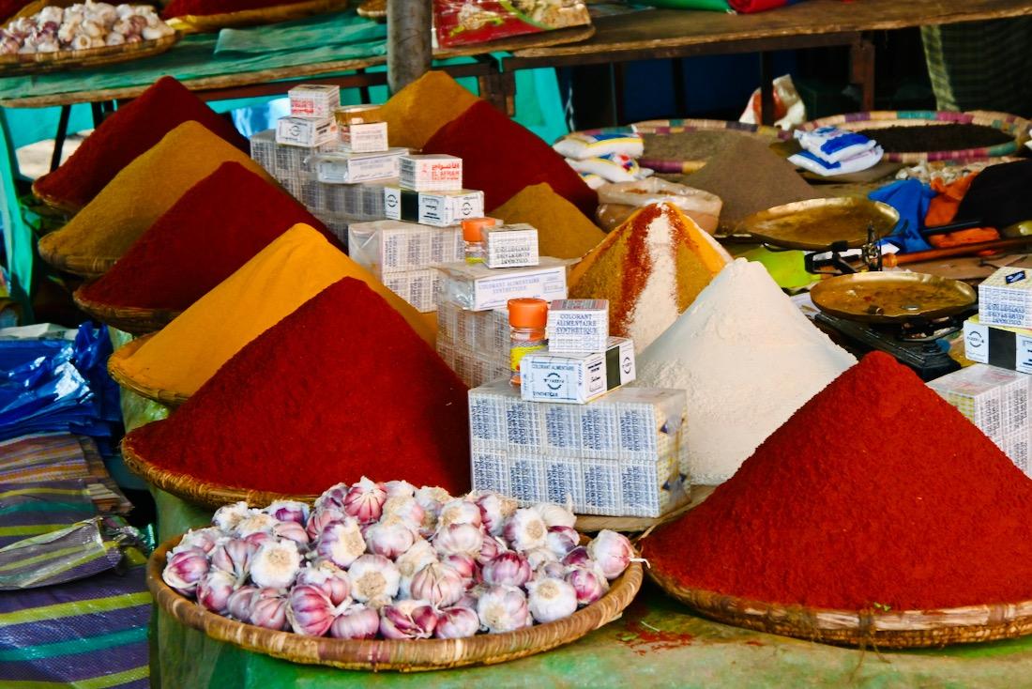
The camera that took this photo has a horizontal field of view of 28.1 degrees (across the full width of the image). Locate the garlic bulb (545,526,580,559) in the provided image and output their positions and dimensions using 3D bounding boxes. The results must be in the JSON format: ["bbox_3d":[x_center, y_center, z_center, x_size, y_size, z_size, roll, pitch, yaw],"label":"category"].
[{"bbox_3d":[0.049,0.208,2.160,0.044,0.042,0.044,0,15,0],"label":"garlic bulb"}]

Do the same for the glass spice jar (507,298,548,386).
[{"bbox_3d":[0.015,-0.002,2.480,0.048,0.099,0.048,0,12,0],"label":"glass spice jar"}]

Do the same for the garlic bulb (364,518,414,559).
[{"bbox_3d":[-0.129,0.199,2.111,0.051,0.046,0.051,0,14,0],"label":"garlic bulb"}]

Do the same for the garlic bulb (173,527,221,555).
[{"bbox_3d":[-0.348,0.216,2.246,0.050,0.044,0.050,0,12,0],"label":"garlic bulb"}]

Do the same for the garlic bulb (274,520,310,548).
[{"bbox_3d":[-0.234,0.201,2.147,0.047,0.044,0.047,0,14,0],"label":"garlic bulb"}]

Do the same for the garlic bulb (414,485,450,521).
[{"bbox_3d":[-0.093,0.181,2.282,0.048,0.043,0.048,0,-16,0],"label":"garlic bulb"}]

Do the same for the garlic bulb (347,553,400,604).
[{"bbox_3d":[-0.143,0.237,2.079,0.052,0.052,0.047,-1,18,-3],"label":"garlic bulb"}]

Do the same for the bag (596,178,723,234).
[{"bbox_3d":[0.256,-0.236,3.700,0.230,0.115,0.200,0,14,0],"label":"bag"}]

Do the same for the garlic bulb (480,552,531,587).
[{"bbox_3d":[-0.010,0.231,2.102,0.051,0.045,0.051,0,12,0],"label":"garlic bulb"}]

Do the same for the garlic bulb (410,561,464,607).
[{"bbox_3d":[-0.076,0.231,1.990,0.051,0.051,0.046,-8,52,11],"label":"garlic bulb"}]

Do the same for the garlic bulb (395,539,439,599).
[{"bbox_3d":[-0.098,0.219,2.025,0.047,0.047,0.046,1,50,17],"label":"garlic bulb"}]

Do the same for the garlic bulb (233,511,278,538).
[{"bbox_3d":[-0.286,0.200,2.271,0.049,0.044,0.049,0,12,0],"label":"garlic bulb"}]

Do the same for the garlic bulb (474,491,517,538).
[{"bbox_3d":[-0.022,0.185,2.248,0.048,0.049,0.049,-19,0,24],"label":"garlic bulb"}]

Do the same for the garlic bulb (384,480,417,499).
[{"bbox_3d":[-0.128,0.166,2.310,0.048,0.046,0.048,0,14,0],"label":"garlic bulb"}]

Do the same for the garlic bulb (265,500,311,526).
[{"bbox_3d":[-0.255,0.192,2.305,0.050,0.044,0.050,0,12,0],"label":"garlic bulb"}]

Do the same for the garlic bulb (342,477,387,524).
[{"bbox_3d":[-0.165,0.171,2.245,0.048,0.050,0.048,-3,30,0],"label":"garlic bulb"}]

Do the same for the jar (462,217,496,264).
[{"bbox_3d":[-0.051,-0.126,2.904,0.048,0.099,0.048,0,12,0],"label":"jar"}]

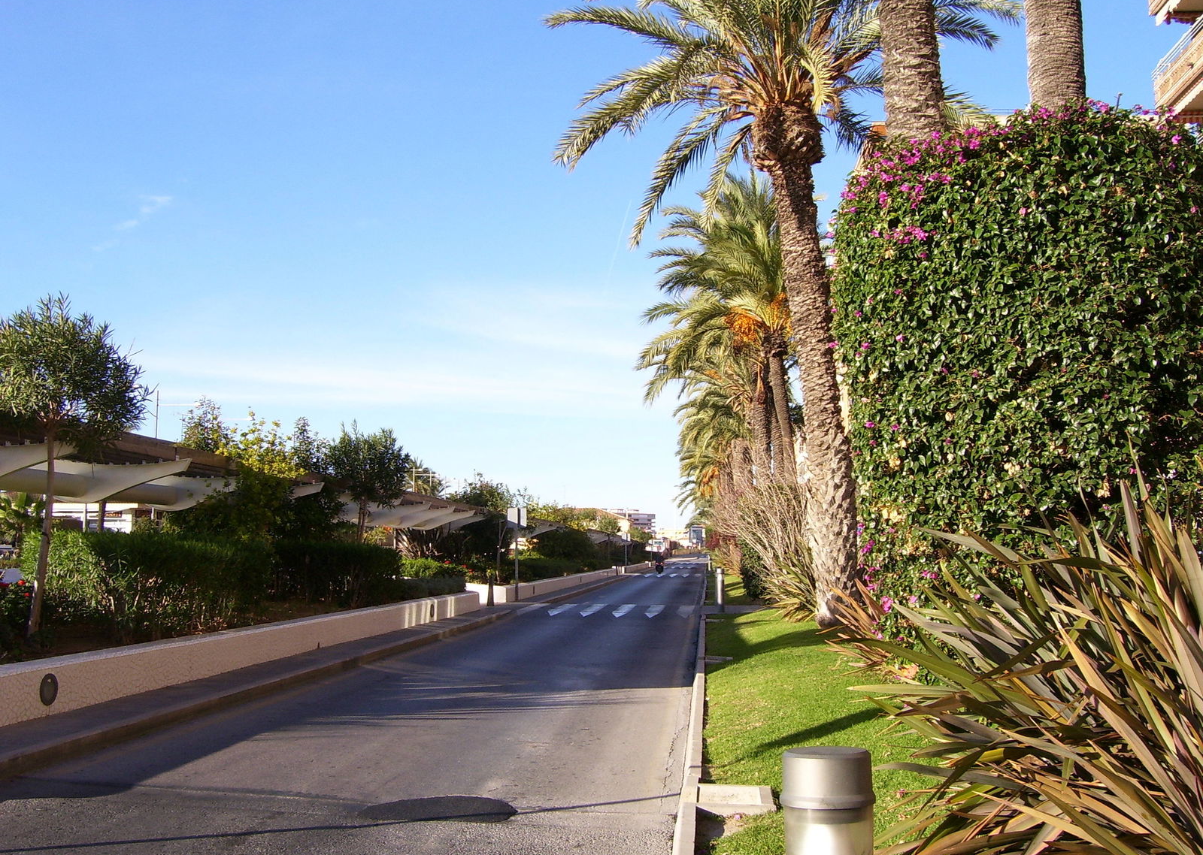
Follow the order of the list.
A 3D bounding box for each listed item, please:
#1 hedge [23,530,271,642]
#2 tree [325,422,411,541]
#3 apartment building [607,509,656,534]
[{"bbox_3d":[-7.113,2.515,19.307,1.250,1.520,5.700,-1,-6,5],"label":"hedge"},{"bbox_3d":[-5.685,2.054,28.565,2.027,4.385,2.027,-1,-6,5],"label":"tree"},{"bbox_3d":[19.971,71.286,803.962,32.000,30.739,14.000,1,-6,-8],"label":"apartment building"}]

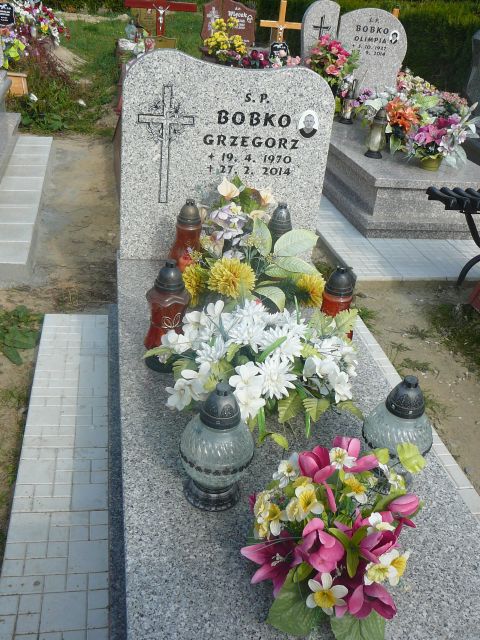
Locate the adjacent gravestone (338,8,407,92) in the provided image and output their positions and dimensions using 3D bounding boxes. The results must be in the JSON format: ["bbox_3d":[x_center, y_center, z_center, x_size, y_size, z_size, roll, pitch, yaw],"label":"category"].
[{"bbox_3d":[1.133,-2.291,5.694,0.646,0.813,0.080,-2,31,-14],"label":"adjacent gravestone"}]

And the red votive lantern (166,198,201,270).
[{"bbox_3d":[-0.216,-0.346,2.671,0.152,0.305,0.152,-1,30,-11],"label":"red votive lantern"}]

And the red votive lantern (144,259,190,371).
[{"bbox_3d":[-0.225,-0.019,2.048,0.147,0.359,0.147,-1,30,-11],"label":"red votive lantern"}]

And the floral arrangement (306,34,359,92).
[{"bbox_3d":[0.830,-2.079,5.395,0.440,0.550,0.380,-2,31,-14],"label":"floral arrangement"}]

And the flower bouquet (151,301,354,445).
[{"bbox_3d":[0.041,0.135,1.946,0.600,0.245,0.470,-1,30,-11],"label":"flower bouquet"}]

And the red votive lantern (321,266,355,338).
[{"bbox_3d":[0.334,-0.036,2.231,0.152,0.303,0.152,-1,30,-11],"label":"red votive lantern"}]

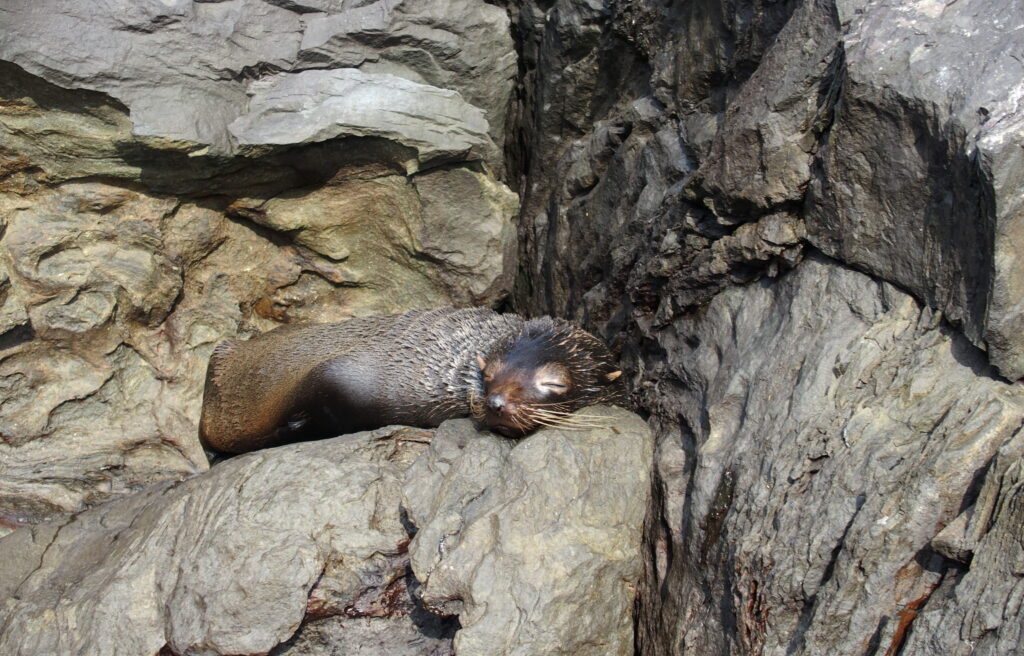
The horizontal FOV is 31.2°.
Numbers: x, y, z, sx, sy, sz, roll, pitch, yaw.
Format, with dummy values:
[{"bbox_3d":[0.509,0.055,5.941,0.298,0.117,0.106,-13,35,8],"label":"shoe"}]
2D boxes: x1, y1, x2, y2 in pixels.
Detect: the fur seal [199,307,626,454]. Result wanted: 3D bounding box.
[{"bbox_3d":[-0.243,0.130,4.300,0.980,0.330,0.440,3,10,20],"label":"fur seal"}]

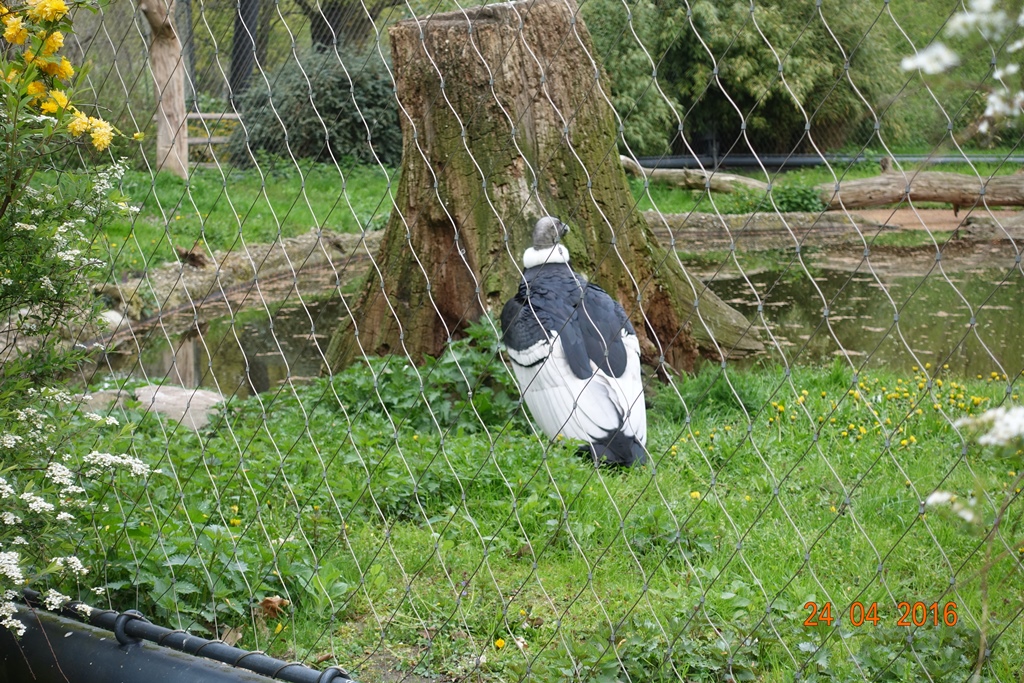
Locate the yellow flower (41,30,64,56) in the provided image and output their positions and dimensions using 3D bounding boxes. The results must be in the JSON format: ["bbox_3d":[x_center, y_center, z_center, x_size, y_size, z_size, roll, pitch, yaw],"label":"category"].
[{"bbox_3d":[-0.692,-0.449,3.000,0.035,0.038,0.030,-3,6,-18],"label":"yellow flower"}]

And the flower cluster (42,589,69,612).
[{"bbox_3d":[-0.676,0.384,2.950,0.037,0.035,0.029,-3,6,-19],"label":"flower cluster"}]

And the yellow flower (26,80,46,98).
[{"bbox_3d":[-0.721,-0.382,3.020,0.031,0.030,0.027,-3,6,-18],"label":"yellow flower"}]

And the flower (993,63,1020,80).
[{"bbox_3d":[0.360,-0.197,1.450,0.020,0.013,0.017,2,7,24],"label":"flower"}]

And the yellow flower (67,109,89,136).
[{"bbox_3d":[-0.655,-0.330,3.000,0.032,0.041,0.027,-2,6,-17],"label":"yellow flower"}]

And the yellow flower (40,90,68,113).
[{"bbox_3d":[-0.689,-0.363,3.000,0.041,0.035,0.030,-3,6,-18],"label":"yellow flower"}]

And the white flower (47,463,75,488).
[{"bbox_3d":[-0.680,0.202,3.000,0.041,0.038,0.032,-3,6,-18],"label":"white flower"}]

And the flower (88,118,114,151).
[{"bbox_3d":[-0.614,-0.311,2.980,0.038,0.049,0.032,-2,6,-17],"label":"flower"}]

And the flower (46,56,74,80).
[{"bbox_3d":[-0.680,-0.411,3.000,0.041,0.035,0.030,-3,6,-18],"label":"flower"}]

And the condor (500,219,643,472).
[{"bbox_3d":[0.236,0.000,7.900,0.470,0.950,0.600,-4,7,-30],"label":"condor"}]

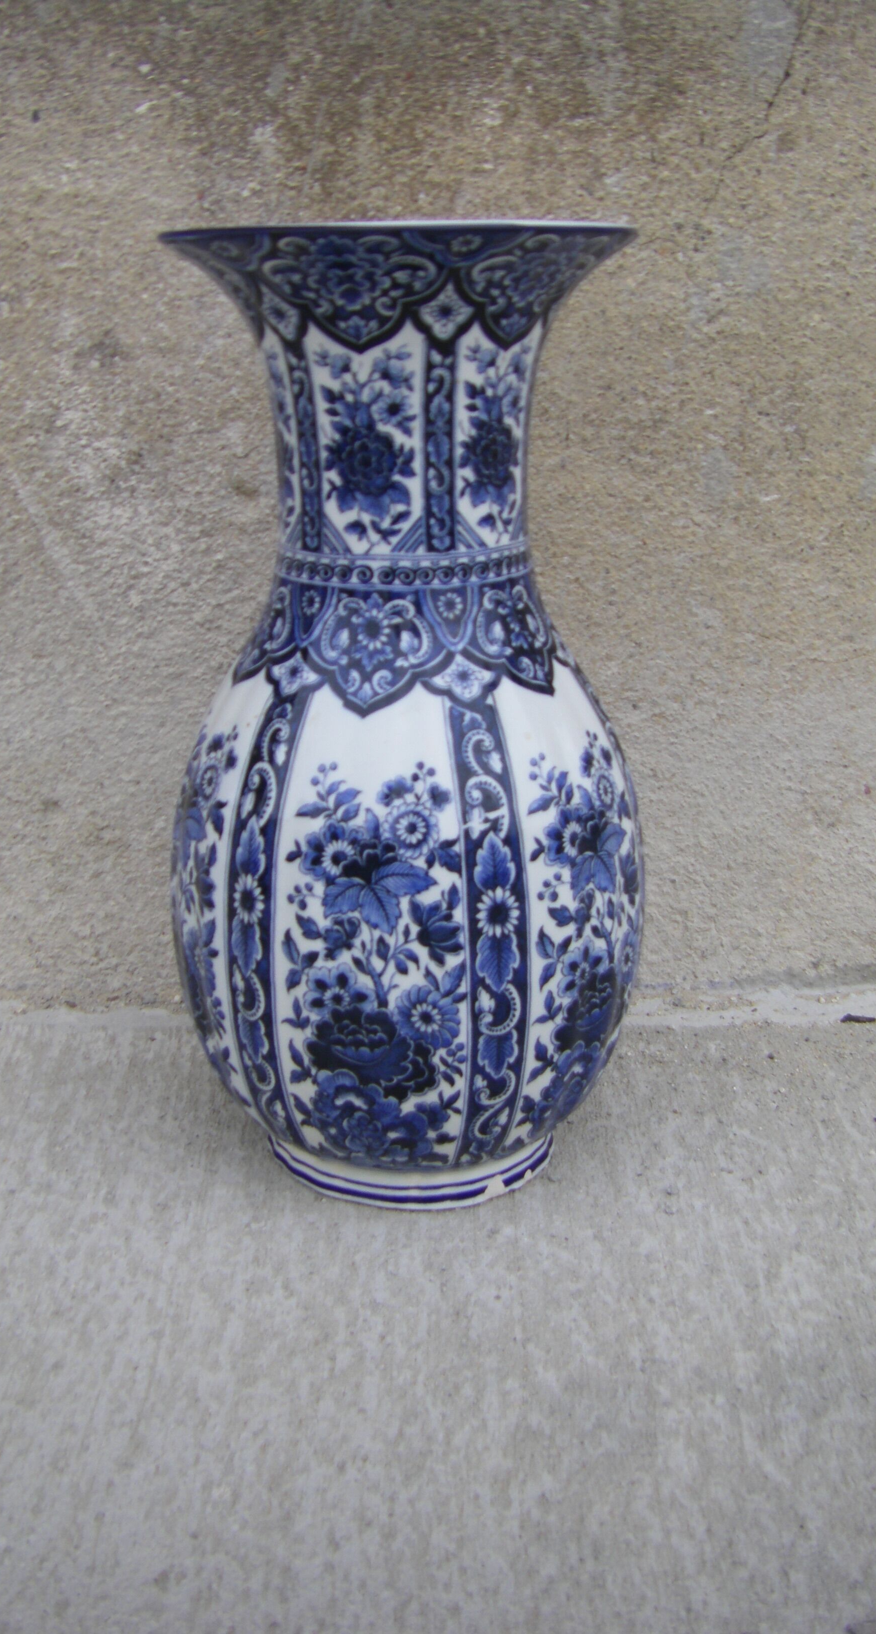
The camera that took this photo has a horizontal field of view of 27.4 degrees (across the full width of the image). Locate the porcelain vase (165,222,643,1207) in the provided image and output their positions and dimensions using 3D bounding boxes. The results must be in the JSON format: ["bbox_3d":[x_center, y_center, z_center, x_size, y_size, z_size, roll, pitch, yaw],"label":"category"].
[{"bbox_3d":[-0.013,-0.040,0.750,0.199,0.390,0.199,0,18,0],"label":"porcelain vase"}]

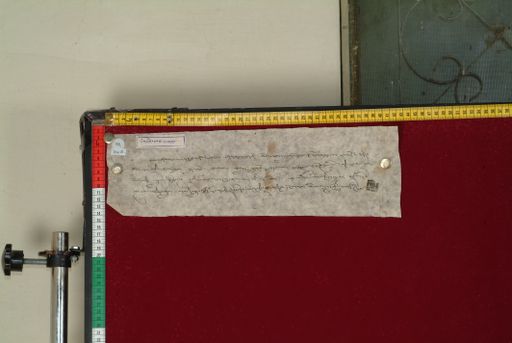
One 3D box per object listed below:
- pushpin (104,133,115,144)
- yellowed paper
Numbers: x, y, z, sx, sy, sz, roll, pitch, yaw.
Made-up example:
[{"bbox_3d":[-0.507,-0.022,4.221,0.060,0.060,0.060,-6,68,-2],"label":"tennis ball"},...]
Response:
[{"bbox_3d":[-0.212,-0.048,1.813,0.014,0.014,0.011,-1,-7,4],"label":"pushpin"},{"bbox_3d":[-0.003,0.000,1.794,0.420,0.129,0.003,-1,-7,4],"label":"yellowed paper"}]

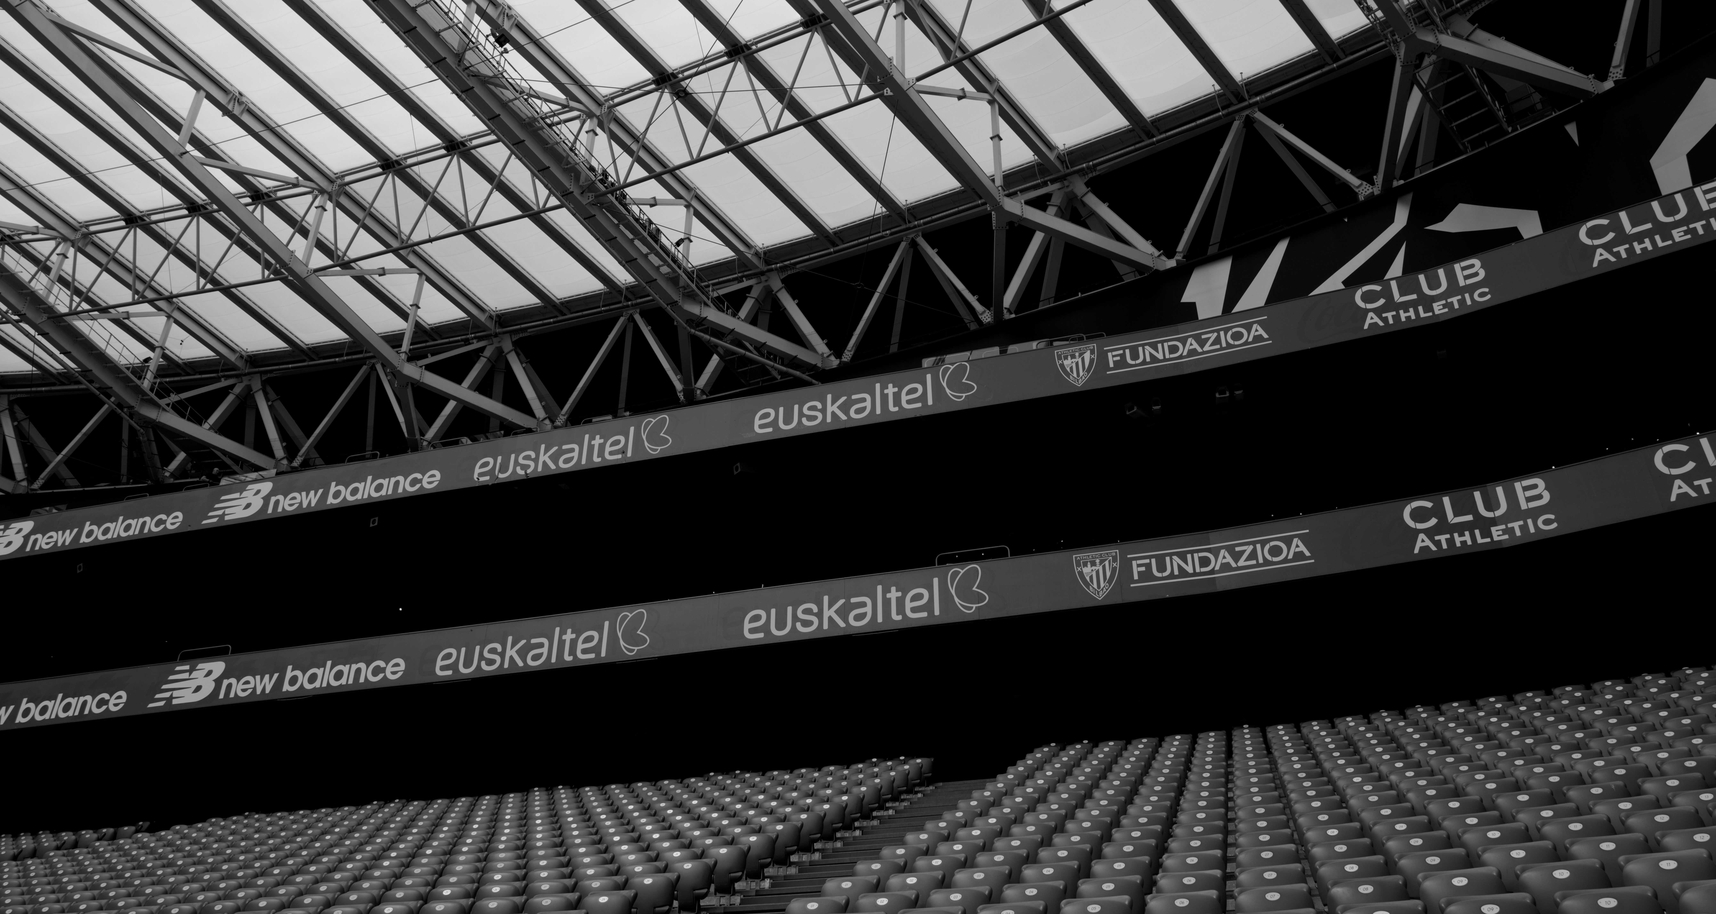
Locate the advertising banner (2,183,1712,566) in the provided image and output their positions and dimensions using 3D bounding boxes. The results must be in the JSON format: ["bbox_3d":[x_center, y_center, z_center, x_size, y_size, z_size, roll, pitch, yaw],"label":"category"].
[{"bbox_3d":[-3.256,-0.640,26.172,35.474,1.062,1.161,-10,-31,17],"label":"advertising banner"}]

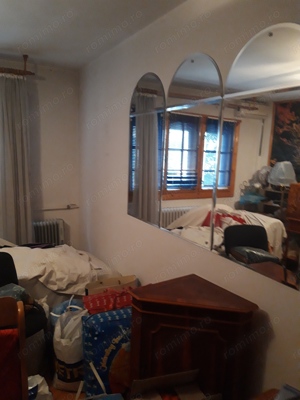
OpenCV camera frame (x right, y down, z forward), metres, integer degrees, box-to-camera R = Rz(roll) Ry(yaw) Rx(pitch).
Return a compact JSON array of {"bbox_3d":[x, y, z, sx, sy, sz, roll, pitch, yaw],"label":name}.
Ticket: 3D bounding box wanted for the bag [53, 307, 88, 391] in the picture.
[{"bbox_3d":[-0.512,0.962,2.022,0.240,0.540,0.190,2,10,-2],"label":"bag"}]

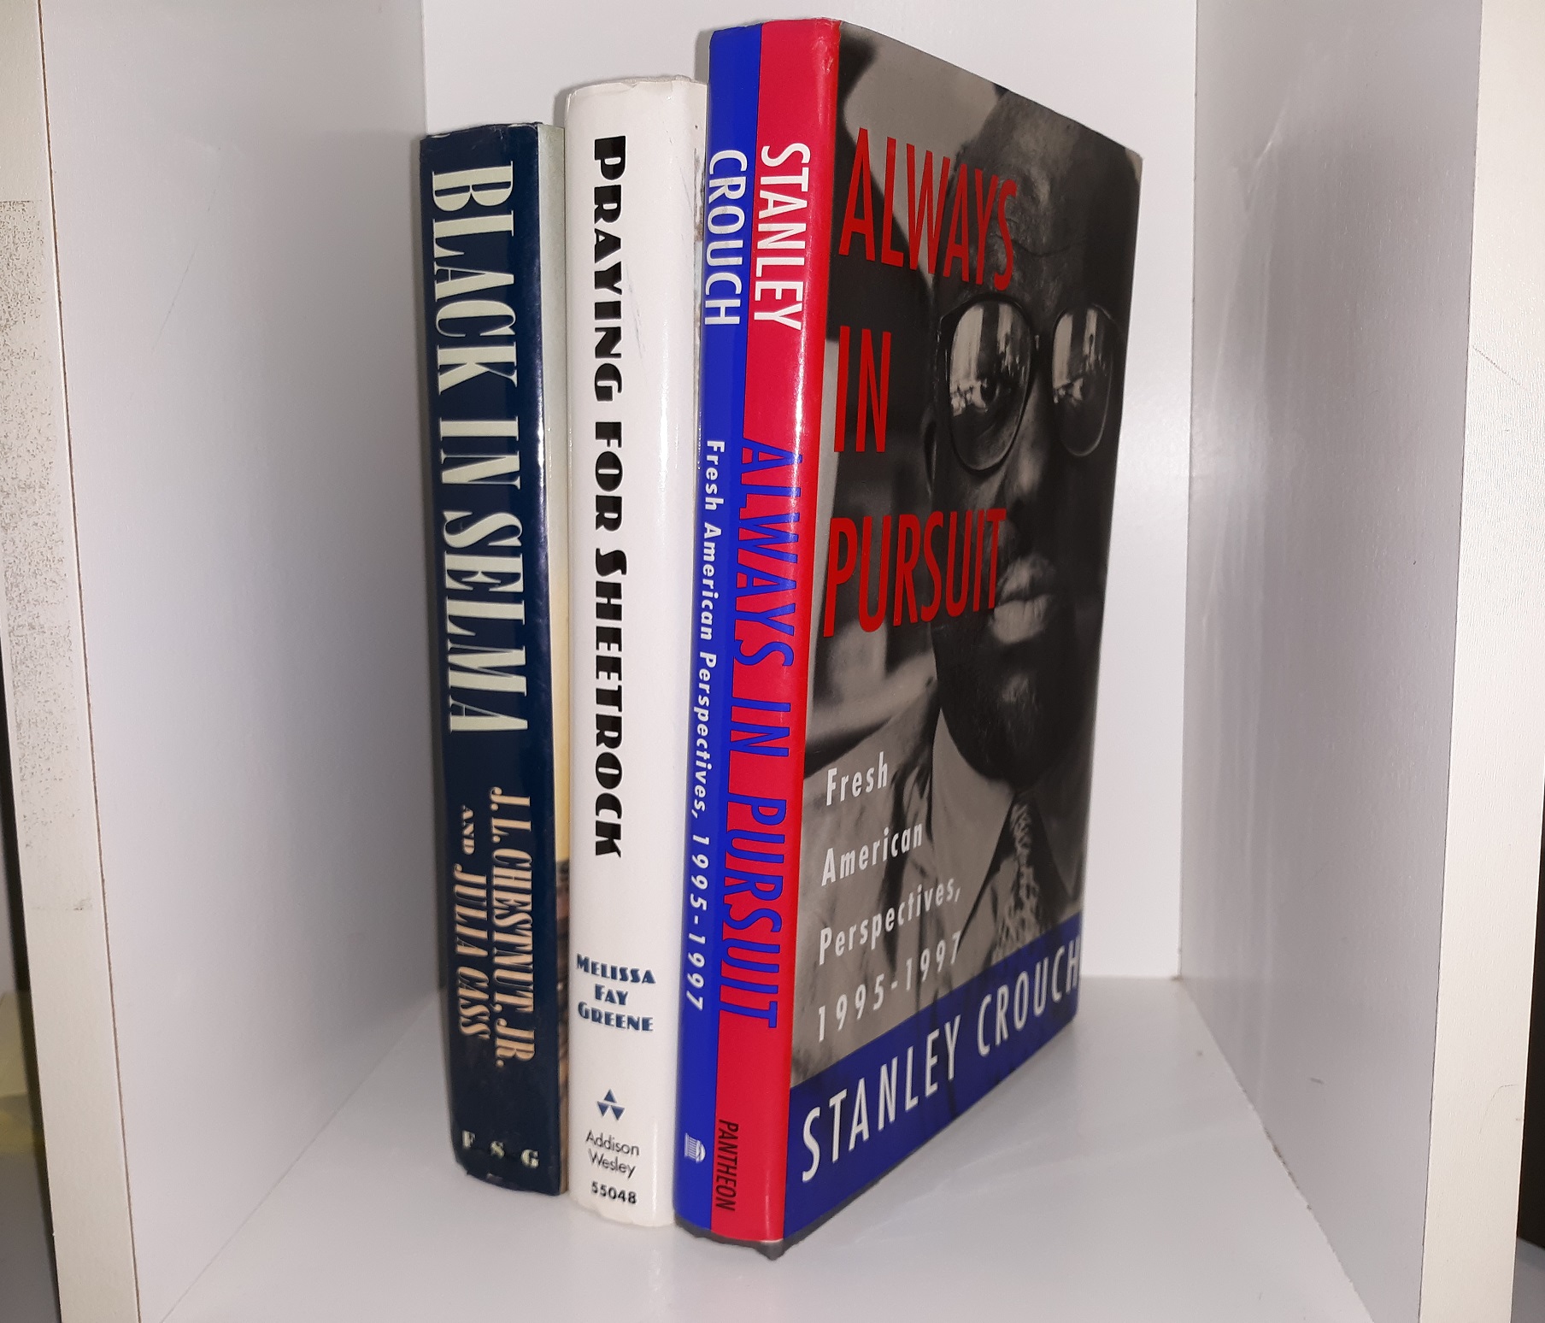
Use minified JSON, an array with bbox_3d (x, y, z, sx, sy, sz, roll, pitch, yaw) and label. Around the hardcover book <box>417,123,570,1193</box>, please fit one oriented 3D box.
[{"bbox_3d":[-0.027,-0.004,0.378,0.030,0.234,0.155,4,10,27],"label":"hardcover book"}]

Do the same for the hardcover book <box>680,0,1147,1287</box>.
[{"bbox_3d":[0.038,-0.006,0.342,0.030,0.243,0.156,9,12,34],"label":"hardcover book"}]

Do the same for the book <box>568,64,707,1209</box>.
[{"bbox_3d":[0.006,-0.004,0.360,0.031,0.237,0.157,6,11,28],"label":"book"}]

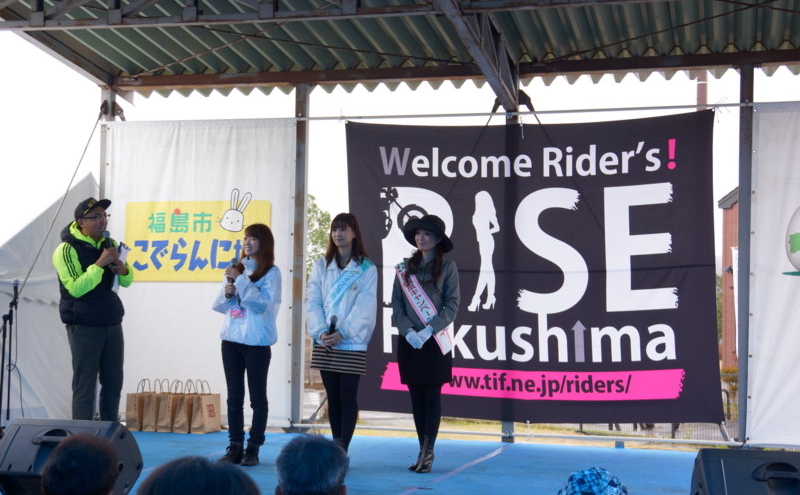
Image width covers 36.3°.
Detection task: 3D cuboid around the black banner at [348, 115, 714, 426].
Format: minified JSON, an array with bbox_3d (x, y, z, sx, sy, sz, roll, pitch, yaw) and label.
[{"bbox_3d":[1.009,0.137,9.810,3.000,2.433,0.050,0,-4,15],"label":"black banner"}]

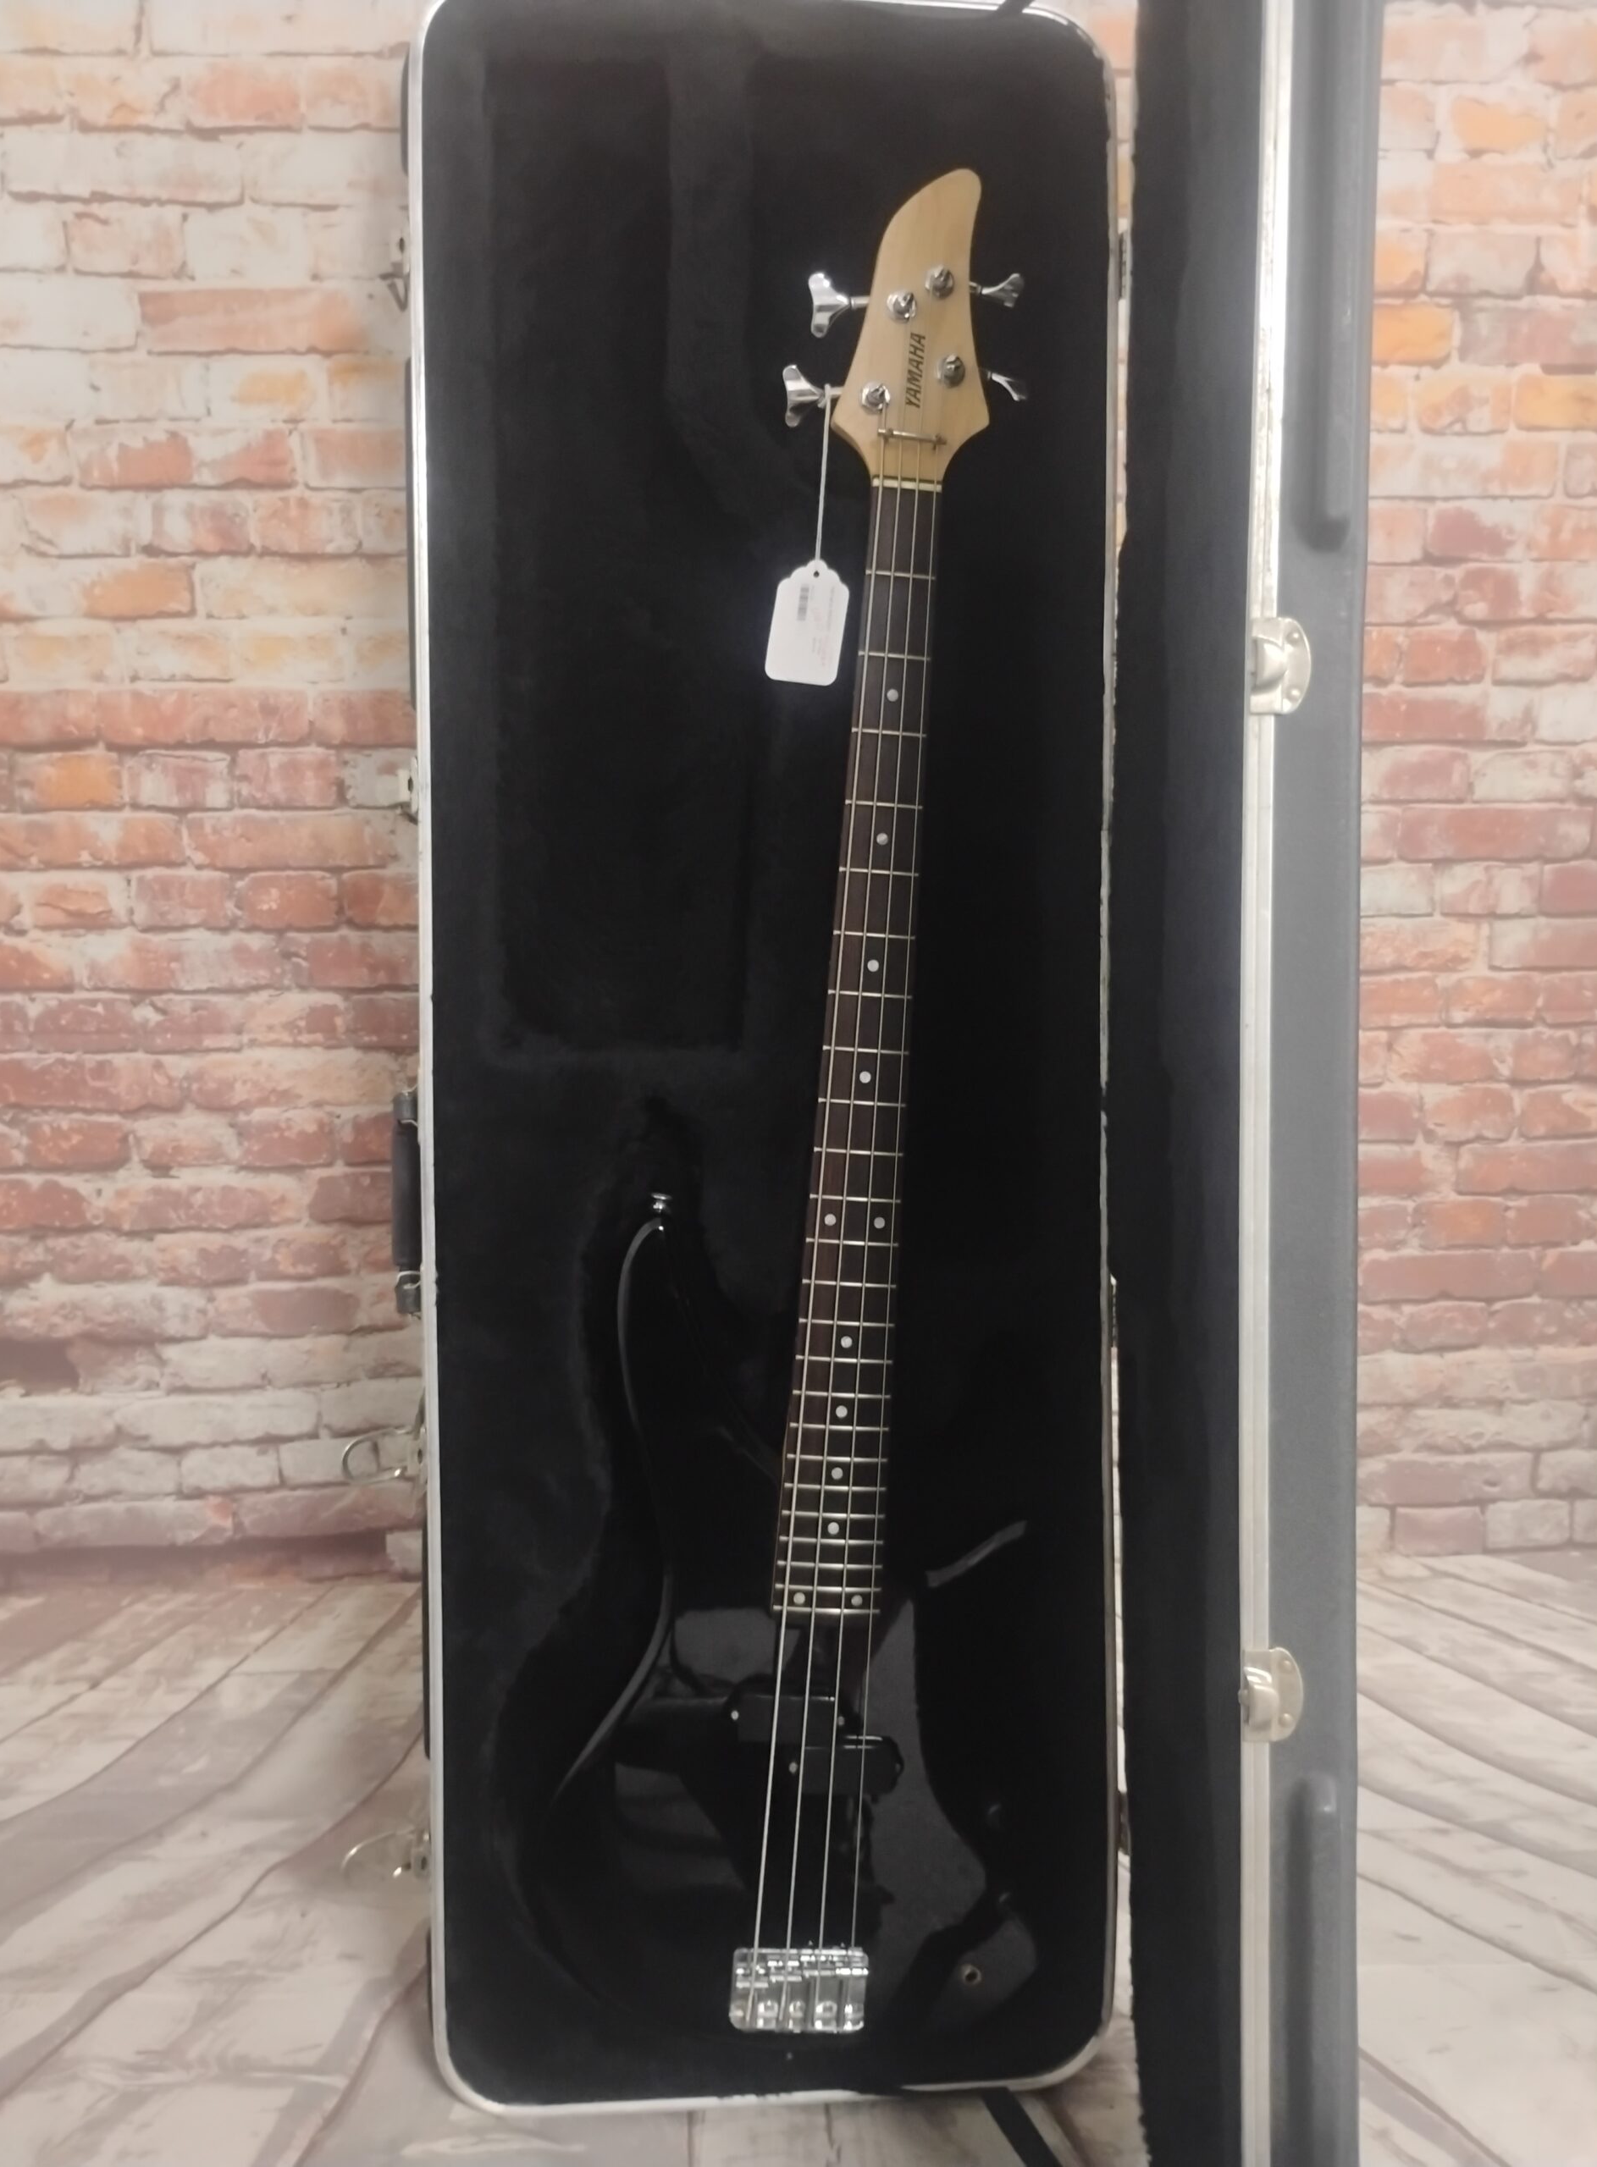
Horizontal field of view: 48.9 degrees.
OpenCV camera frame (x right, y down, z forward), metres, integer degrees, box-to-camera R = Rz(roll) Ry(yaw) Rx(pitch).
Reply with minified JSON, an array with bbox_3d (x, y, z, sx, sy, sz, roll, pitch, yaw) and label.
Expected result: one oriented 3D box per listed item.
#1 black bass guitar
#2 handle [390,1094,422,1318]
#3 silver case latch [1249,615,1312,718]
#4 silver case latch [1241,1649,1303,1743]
[{"bbox_3d":[0.021,0.034,1.042,0.334,1.126,0.066,4,3,-5],"label":"black bass guitar"},{"bbox_3d":[-0.230,0.070,1.037,0.025,0.136,0.032,-1,2,-5],"label":"handle"},{"bbox_3d":[0.180,-0.157,0.659,0.024,0.036,0.011,0,2,1],"label":"silver case latch"},{"bbox_3d":[0.182,0.234,0.672,0.024,0.036,0.011,0,2,1],"label":"silver case latch"}]

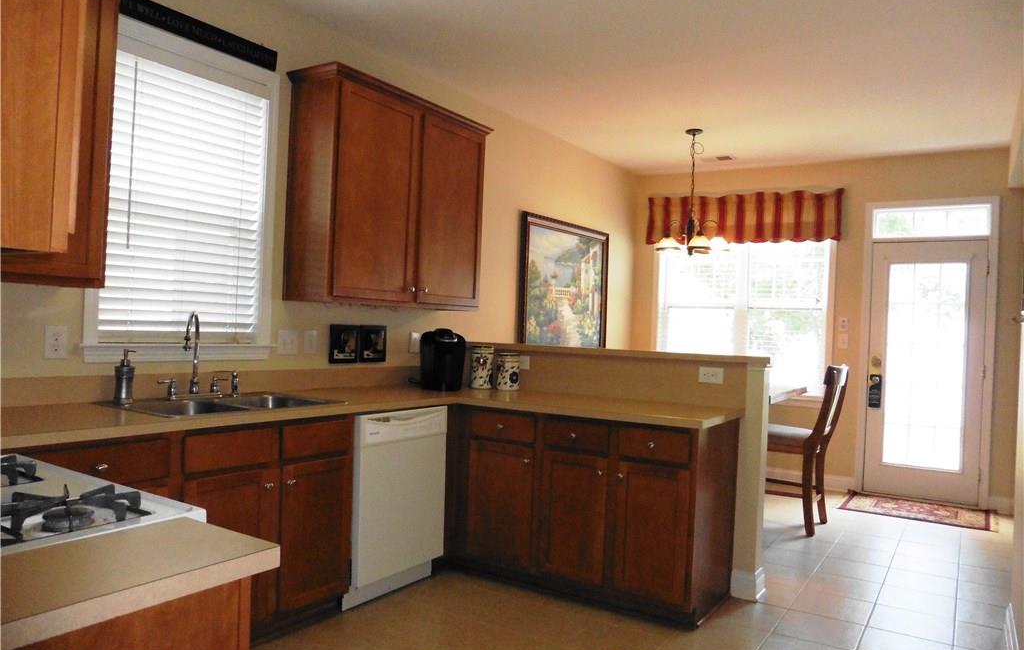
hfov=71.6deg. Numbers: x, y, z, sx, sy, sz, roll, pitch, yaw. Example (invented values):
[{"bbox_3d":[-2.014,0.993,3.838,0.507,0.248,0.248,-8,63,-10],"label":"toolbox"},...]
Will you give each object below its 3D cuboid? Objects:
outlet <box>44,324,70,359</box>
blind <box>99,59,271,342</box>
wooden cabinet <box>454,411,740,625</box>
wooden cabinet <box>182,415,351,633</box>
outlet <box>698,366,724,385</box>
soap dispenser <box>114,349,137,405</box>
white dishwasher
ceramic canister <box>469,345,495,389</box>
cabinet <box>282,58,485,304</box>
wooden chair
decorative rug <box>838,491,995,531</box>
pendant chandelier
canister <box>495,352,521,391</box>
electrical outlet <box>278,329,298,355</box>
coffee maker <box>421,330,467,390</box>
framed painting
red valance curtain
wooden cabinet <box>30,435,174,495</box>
[{"bbox_3d":[-1.673,0.064,2.605,0.008,0.116,0.072,2,0,33],"label":"outlet"},{"bbox_3d":[-1.385,-0.514,3.058,0.055,1.150,0.740,2,0,33],"label":"blind"},{"bbox_3d":[0.392,0.854,3.533,1.280,0.875,0.610,2,0,33],"label":"wooden cabinet"},{"bbox_3d":[-1.162,0.764,2.858,0.630,0.820,0.810,2,0,33],"label":"wooden cabinet"},{"bbox_3d":[0.988,0.253,3.513,0.122,0.074,0.010,2,0,33],"label":"outlet"},{"bbox_3d":[-1.461,0.198,2.692,0.090,0.210,0.078,2,0,-5],"label":"soap dispenser"},{"bbox_3d":[-0.756,0.815,3.468,0.610,0.864,0.600,2,0,33],"label":"white dishwasher"},{"bbox_3d":[-0.166,0.240,4.037,0.135,0.235,0.135,2,0,0],"label":"ceramic canister"},{"bbox_3d":[-0.620,-0.645,3.867,0.345,1.098,1.240,2,0,33],"label":"cabinet"},{"bbox_3d":[1.913,0.804,4.797,0.575,1.080,0.450,2,0,33],"label":"wooden chair"},{"bbox_3d":[3.030,1.393,5.329,0.970,0.012,0.680,2,0,33],"label":"decorative rug"},{"bbox_3d":[1.326,-0.983,5.253,0.550,0.922,0.550,2,0,33],"label":"pendant chandelier"},{"bbox_3d":[-0.009,0.266,4.032,0.130,0.204,0.130,2,0,33],"label":"canister"},{"bbox_3d":[-1.100,0.087,3.483,0.008,0.117,0.114,2,0,33],"label":"electrical outlet"},{"bbox_3d":[-0.367,0.188,3.925,0.240,0.324,0.300,2,0,-14],"label":"coffee maker"},{"bbox_3d":[0.442,-0.256,5.787,0.045,1.150,1.425,2,0,33],"label":"framed painting"},{"bbox_3d":[2.036,-0.951,6.380,1.730,0.460,0.095,2,0,33],"label":"red valance curtain"},{"bbox_3d":[-1.517,0.748,2.314,0.630,0.820,0.490,2,0,33],"label":"wooden cabinet"}]

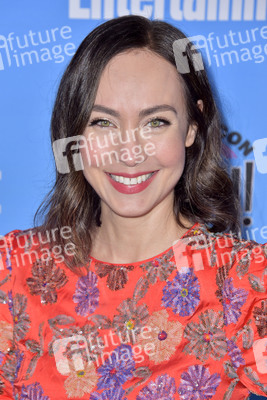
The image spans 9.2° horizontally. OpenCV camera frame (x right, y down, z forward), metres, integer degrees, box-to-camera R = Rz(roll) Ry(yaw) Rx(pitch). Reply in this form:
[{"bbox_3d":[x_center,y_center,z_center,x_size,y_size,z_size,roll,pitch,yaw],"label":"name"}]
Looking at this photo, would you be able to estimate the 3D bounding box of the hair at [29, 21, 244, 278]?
[{"bbox_3d":[0.004,-0.071,2.120,0.258,0.325,0.230,0,2,0],"label":"hair"}]

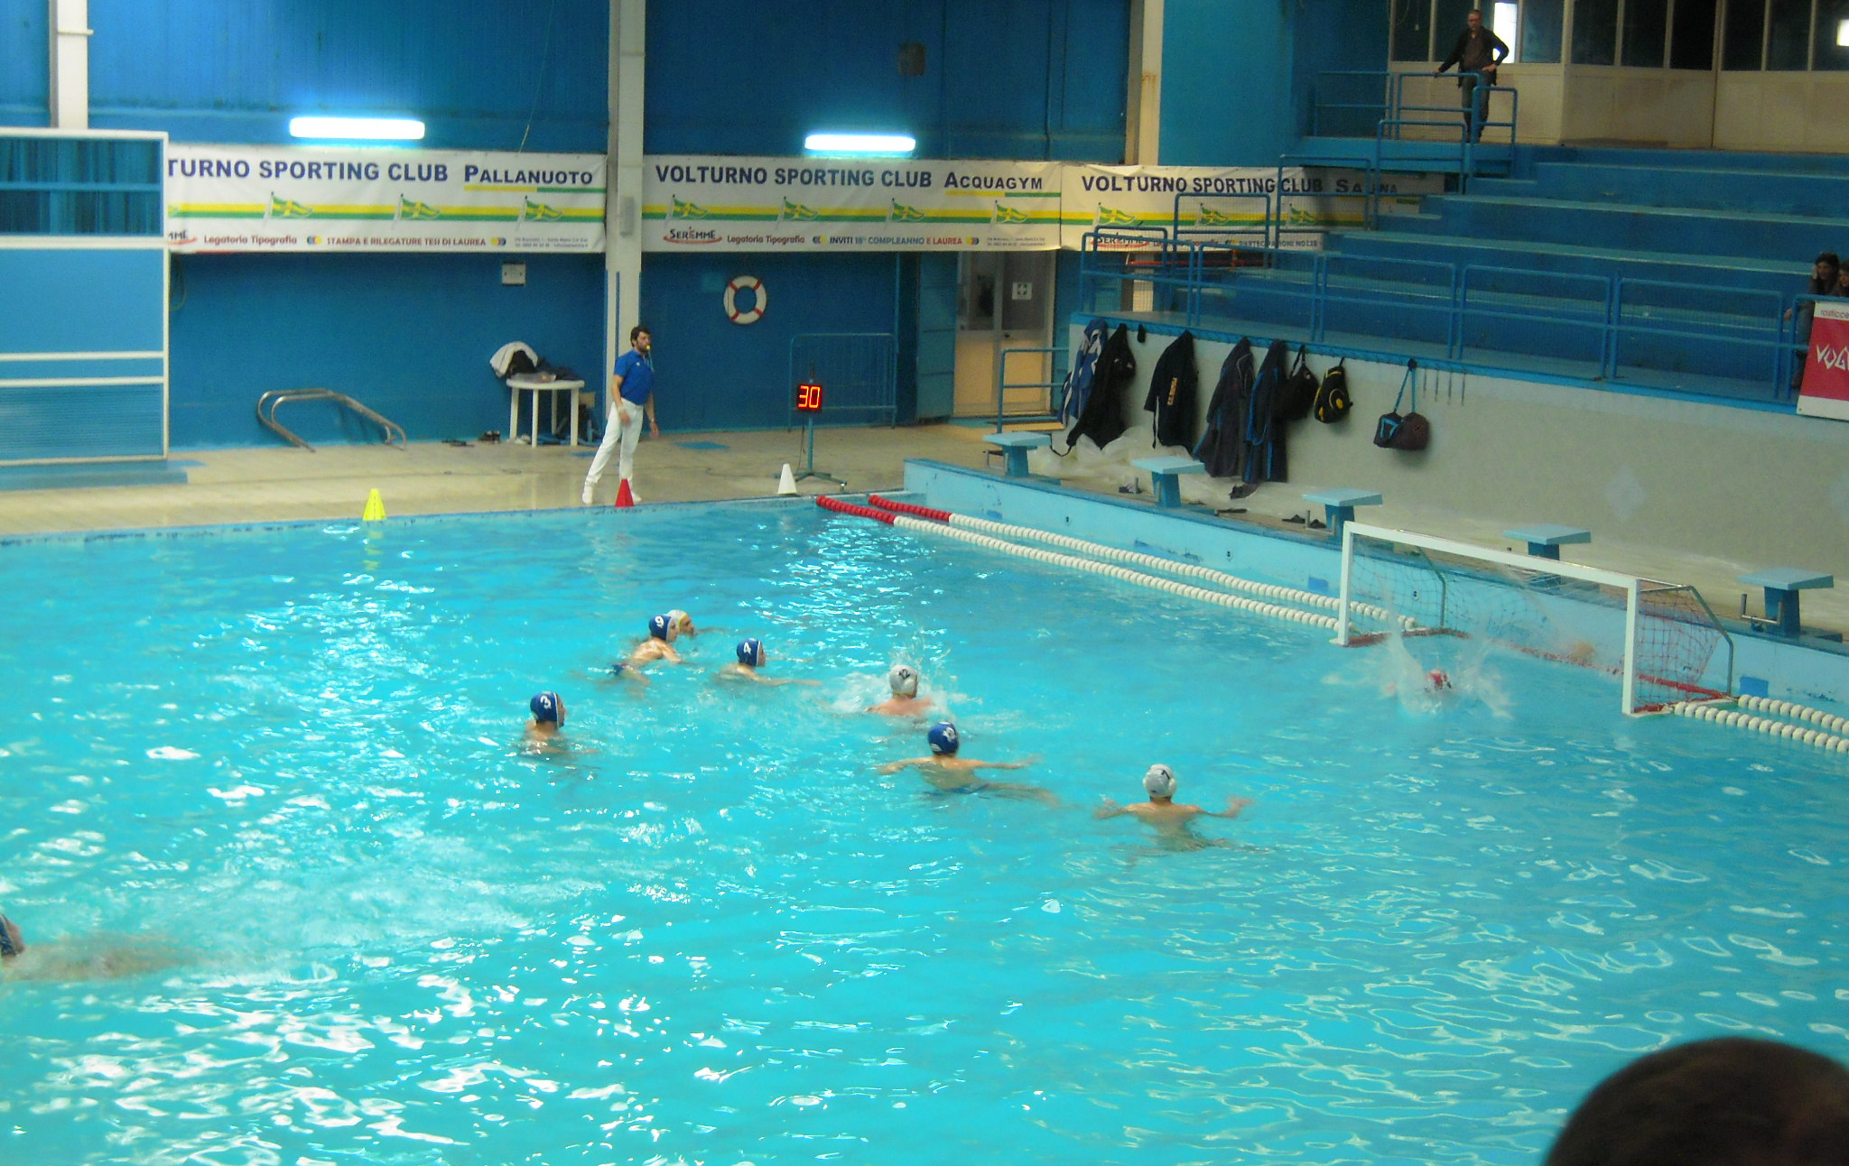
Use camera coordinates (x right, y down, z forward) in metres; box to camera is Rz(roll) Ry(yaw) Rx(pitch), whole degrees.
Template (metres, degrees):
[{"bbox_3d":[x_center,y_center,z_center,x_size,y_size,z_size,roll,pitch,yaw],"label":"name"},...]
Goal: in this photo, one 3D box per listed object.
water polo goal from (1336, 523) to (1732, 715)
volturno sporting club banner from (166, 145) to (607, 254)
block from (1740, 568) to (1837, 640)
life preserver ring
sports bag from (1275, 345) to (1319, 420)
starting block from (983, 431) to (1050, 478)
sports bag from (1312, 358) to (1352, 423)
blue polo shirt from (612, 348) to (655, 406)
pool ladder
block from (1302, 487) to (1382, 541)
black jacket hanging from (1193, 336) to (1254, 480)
[{"bbox_3d":[4.525,0.206,23.442,1.030,0.980,3.150,-4,10,-32],"label":"water polo goal"},{"bbox_3d":[-6.270,-4.267,35.255,6.110,1.160,0.040,-4,10,-32],"label":"volturno sporting club banner"},{"bbox_3d":[6.329,0.138,23.176,0.485,0.440,0.475,-4,10,-33],"label":"block"},{"bbox_3d":[-2.151,-3.392,37.790,0.580,0.580,0.100,-4,10,-33],"label":"life preserver ring"},{"bbox_3d":[3.664,-1.973,31.053,0.250,0.733,0.358,-4,10,-32],"label":"sports bag"},{"bbox_3d":[0.933,-1.260,31.427,0.485,0.440,0.475,-4,10,-33],"label":"starting block"},{"bbox_3d":[3.868,-1.826,29.926,0.200,0.587,0.290,-4,10,-32],"label":"sports bag"},{"bbox_3d":[-2.886,-2.051,31.408,0.260,0.560,0.440,8,11,36],"label":"blue polo shirt"},{"bbox_3d":[-6.584,-1.806,35.080,1.526,0.680,0.641,-4,10,-32],"label":"pool ladder"},{"bbox_3d":[3.625,-0.563,27.311,0.485,0.440,0.475,-4,10,-33],"label":"block"},{"bbox_3d":[3.044,-1.781,32.031,0.280,1.369,0.548,-4,10,-32],"label":"black jacket hanging"}]

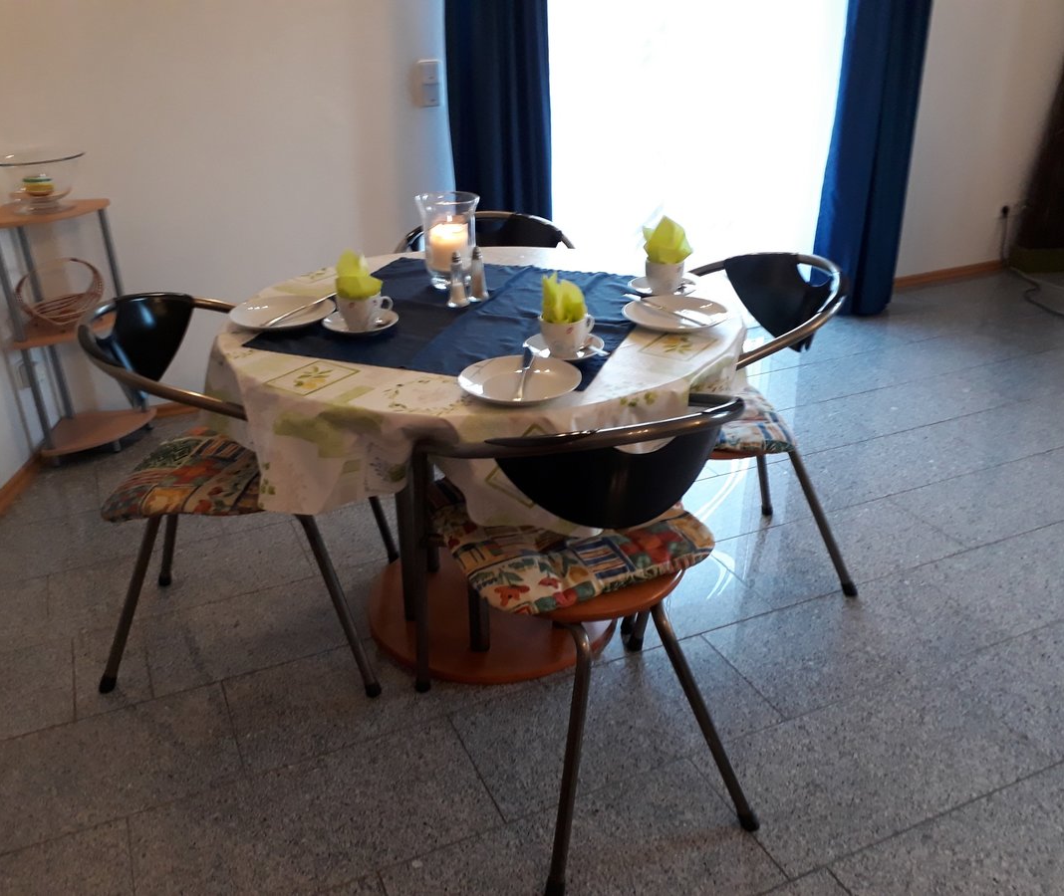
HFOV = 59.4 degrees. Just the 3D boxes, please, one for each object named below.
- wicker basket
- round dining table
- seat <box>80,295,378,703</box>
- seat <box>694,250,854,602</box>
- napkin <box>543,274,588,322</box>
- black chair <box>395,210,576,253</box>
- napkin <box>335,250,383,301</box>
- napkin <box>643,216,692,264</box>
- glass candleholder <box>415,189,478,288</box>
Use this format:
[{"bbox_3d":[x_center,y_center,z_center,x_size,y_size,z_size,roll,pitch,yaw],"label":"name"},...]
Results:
[{"bbox_3d":[-1.444,-0.474,2.854,0.250,0.200,0.180,-12,29,-21],"label":"wicker basket"},{"bbox_3d":[-0.090,0.039,2.067,1.090,0.728,1.090,-1,26,0],"label":"round dining table"},{"bbox_3d":[-0.638,0.060,2.009,0.590,0.790,0.530,-2,26,-3],"label":"seat"},{"bbox_3d":[0.425,-0.038,2.146,0.585,0.780,0.540,-8,27,-14],"label":"seat"},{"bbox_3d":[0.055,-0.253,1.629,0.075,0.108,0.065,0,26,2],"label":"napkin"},{"bbox_3d":[-0.116,-0.195,2.502,0.530,0.790,0.590,-3,27,-4],"label":"black chair"},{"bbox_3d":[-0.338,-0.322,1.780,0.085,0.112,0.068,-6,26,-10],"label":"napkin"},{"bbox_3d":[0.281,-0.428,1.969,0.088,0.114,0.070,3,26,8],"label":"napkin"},{"bbox_3d":[-0.184,-0.459,2.071,0.141,0.193,0.141,-1,26,0],"label":"glass candleholder"}]

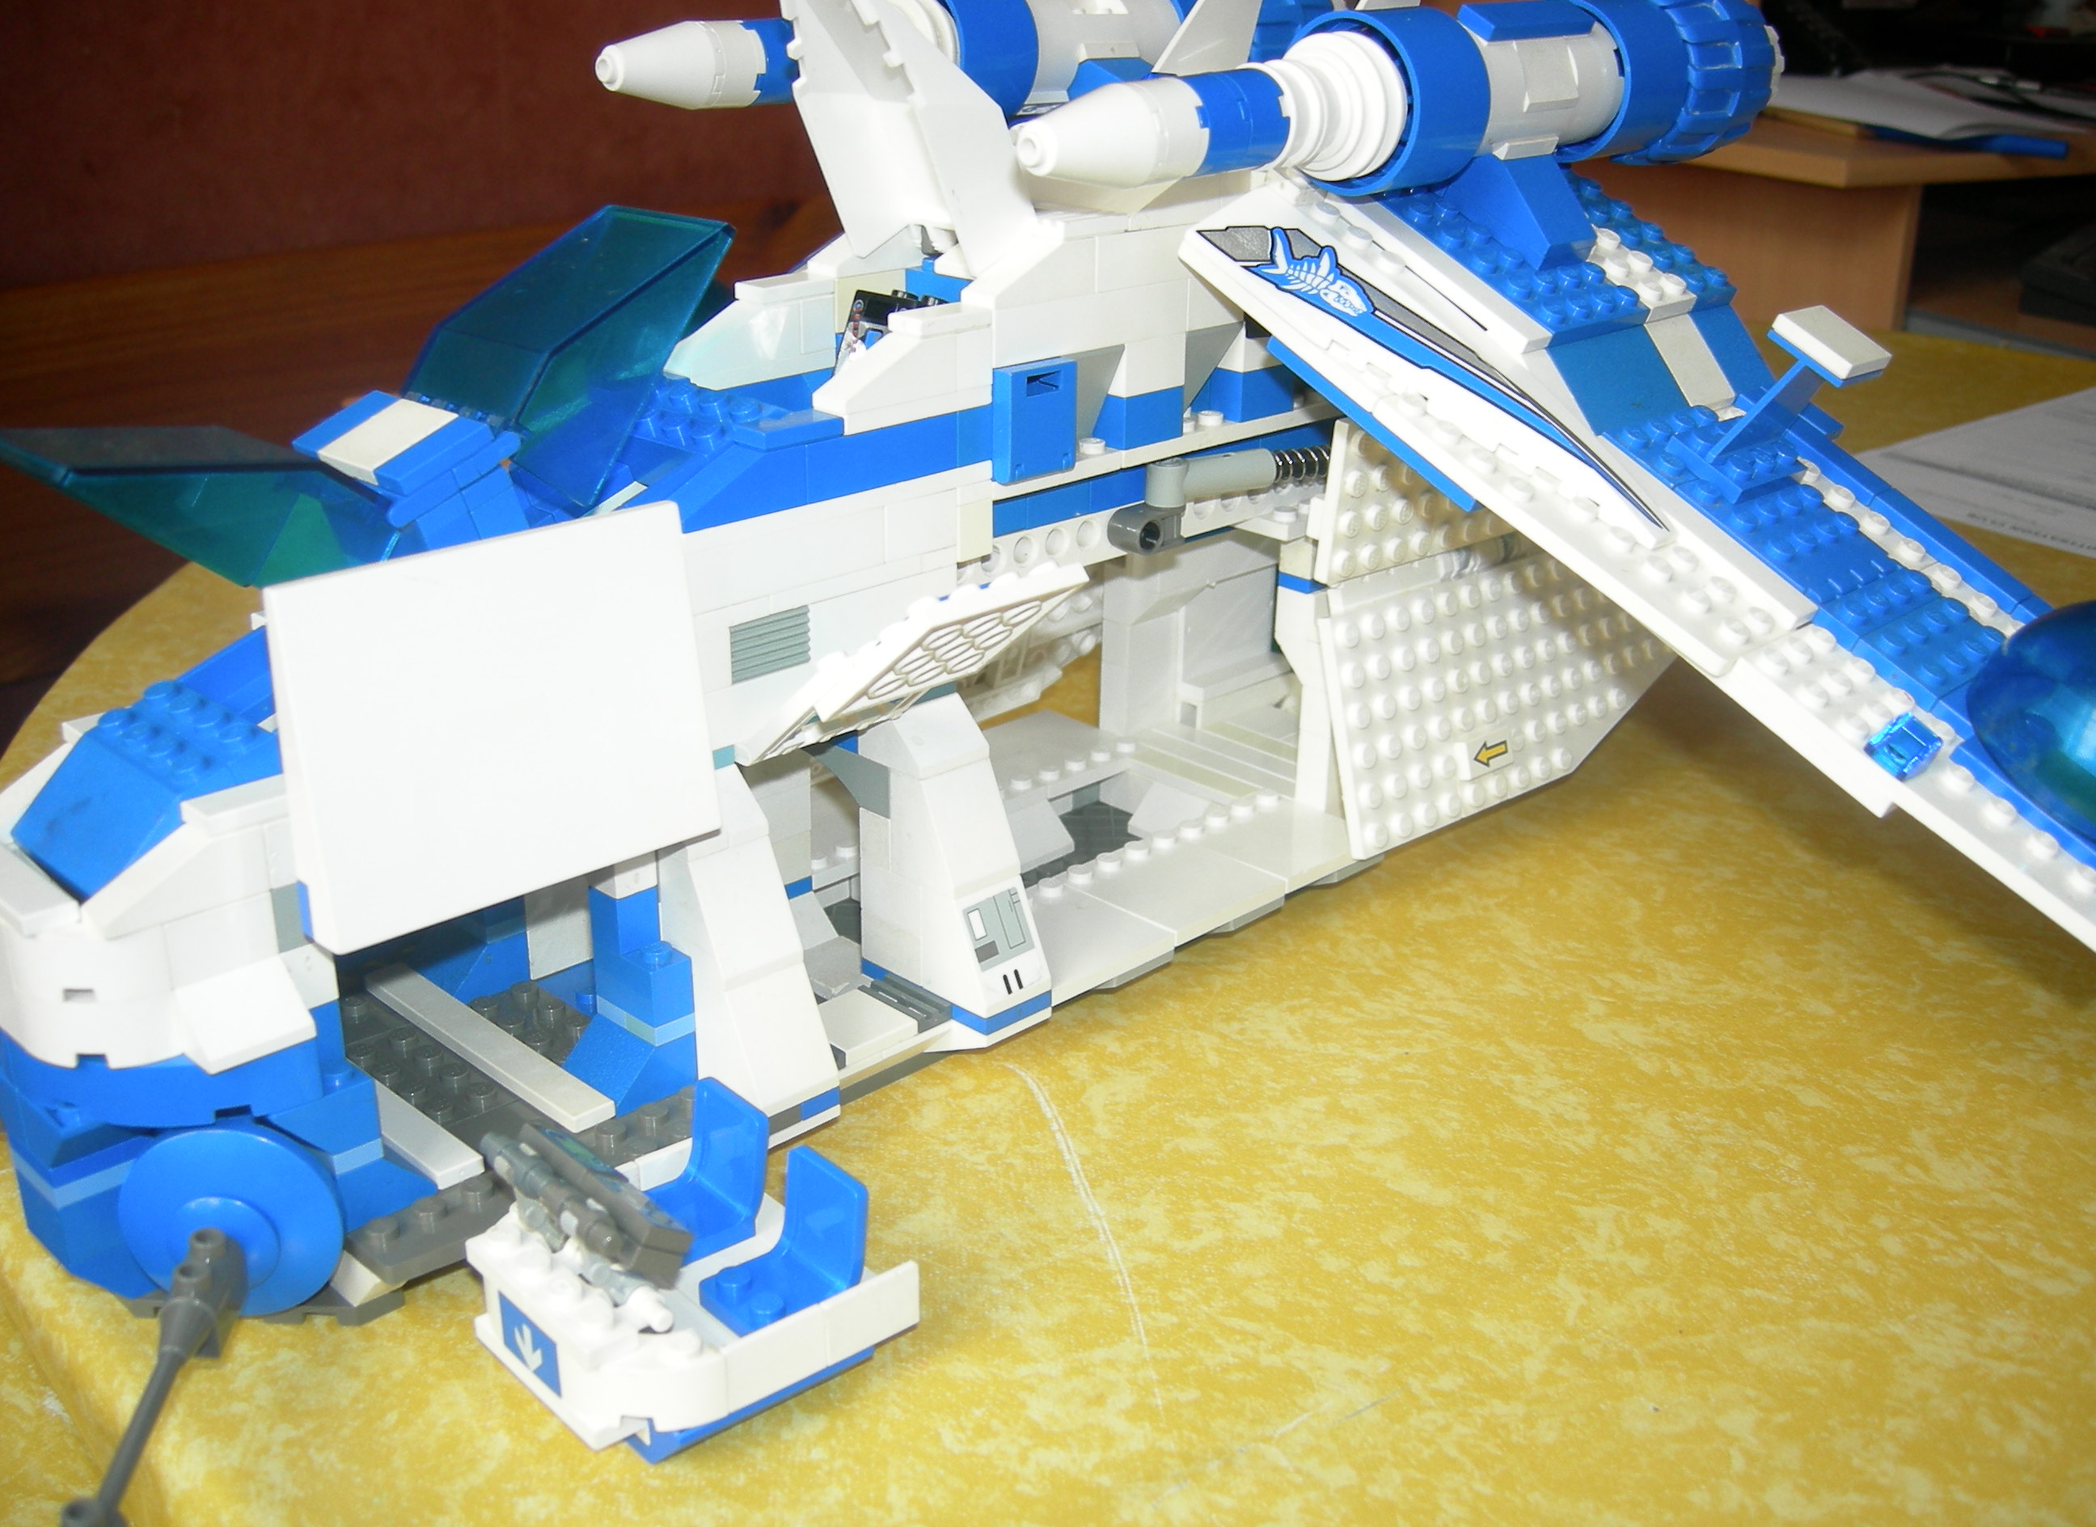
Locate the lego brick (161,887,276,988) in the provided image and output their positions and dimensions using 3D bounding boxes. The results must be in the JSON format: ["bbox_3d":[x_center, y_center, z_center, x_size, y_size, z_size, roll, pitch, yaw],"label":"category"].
[{"bbox_3d":[-0.112,0.022,0.292,0.009,0.010,0.016,20,29,41],"label":"lego brick"}]

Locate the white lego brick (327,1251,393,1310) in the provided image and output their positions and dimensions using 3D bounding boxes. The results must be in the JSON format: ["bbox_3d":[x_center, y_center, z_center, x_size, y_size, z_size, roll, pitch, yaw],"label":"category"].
[{"bbox_3d":[-0.100,0.074,0.320,0.010,0.006,0.009,20,28,40],"label":"white lego brick"}]

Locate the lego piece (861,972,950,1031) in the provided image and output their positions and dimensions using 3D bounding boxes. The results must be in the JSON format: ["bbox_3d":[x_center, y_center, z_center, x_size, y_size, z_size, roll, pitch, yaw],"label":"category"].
[{"bbox_3d":[-0.025,0.041,0.376,0.016,0.003,0.008,21,29,41],"label":"lego piece"}]

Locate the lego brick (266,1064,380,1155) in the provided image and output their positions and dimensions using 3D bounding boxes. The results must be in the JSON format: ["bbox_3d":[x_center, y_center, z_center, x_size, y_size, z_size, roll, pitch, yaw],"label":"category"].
[{"bbox_3d":[-0.106,0.050,0.311,0.012,0.010,0.016,20,28,40],"label":"lego brick"}]

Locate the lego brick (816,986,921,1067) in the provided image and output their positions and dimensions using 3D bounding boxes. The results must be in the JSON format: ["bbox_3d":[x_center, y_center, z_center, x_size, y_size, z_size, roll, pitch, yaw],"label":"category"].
[{"bbox_3d":[-0.033,0.044,0.368,0.016,0.003,0.016,21,29,41],"label":"lego brick"}]

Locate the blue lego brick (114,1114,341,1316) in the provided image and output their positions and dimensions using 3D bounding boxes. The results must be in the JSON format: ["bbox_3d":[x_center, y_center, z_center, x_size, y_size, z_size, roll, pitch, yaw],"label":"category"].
[{"bbox_3d":[-0.118,0.068,0.314,0.032,0.032,0.007,0,22,-2],"label":"blue lego brick"}]

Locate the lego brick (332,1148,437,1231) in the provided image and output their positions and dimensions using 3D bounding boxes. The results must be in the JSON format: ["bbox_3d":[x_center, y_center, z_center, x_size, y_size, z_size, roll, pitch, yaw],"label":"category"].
[{"bbox_3d":[-0.099,0.058,0.314,0.015,0.010,0.016,20,29,41],"label":"lego brick"}]

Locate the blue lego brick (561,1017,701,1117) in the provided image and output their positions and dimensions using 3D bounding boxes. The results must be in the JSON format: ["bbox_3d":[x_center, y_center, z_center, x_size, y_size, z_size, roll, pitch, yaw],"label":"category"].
[{"bbox_3d":[-0.068,0.048,0.355,0.016,0.010,0.016,20,28,40],"label":"blue lego brick"}]

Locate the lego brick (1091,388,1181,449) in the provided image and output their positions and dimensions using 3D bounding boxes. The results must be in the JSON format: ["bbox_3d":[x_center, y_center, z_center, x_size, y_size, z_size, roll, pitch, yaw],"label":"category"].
[{"bbox_3d":[0.016,-0.064,0.397,0.010,0.010,0.016,21,29,41],"label":"lego brick"}]

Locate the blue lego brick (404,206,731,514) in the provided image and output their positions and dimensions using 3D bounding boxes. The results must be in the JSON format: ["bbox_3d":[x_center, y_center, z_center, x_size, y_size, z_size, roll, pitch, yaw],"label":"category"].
[{"bbox_3d":[-0.073,-0.066,0.326,0.032,0.049,0.018,20,-10,40],"label":"blue lego brick"}]

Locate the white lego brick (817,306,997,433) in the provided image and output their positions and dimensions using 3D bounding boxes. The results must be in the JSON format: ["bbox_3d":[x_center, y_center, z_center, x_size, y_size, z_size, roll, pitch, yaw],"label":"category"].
[{"bbox_3d":[-0.023,-0.064,0.353,0.008,0.016,0.032,21,29,41],"label":"white lego brick"}]

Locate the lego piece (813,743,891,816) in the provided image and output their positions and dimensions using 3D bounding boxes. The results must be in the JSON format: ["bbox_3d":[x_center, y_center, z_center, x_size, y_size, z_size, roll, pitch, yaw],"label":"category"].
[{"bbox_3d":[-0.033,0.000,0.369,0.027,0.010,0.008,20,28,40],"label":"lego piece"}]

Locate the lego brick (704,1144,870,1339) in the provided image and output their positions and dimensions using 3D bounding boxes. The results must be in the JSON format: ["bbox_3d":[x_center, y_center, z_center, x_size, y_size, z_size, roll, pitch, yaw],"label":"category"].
[{"bbox_3d":[-0.038,0.068,0.309,0.019,0.019,0.016,-16,25,-38],"label":"lego brick"}]

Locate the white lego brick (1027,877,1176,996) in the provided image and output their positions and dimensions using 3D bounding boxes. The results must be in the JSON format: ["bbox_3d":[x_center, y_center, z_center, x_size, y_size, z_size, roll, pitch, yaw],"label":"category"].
[{"bbox_3d":[0.001,0.032,0.401,0.032,0.005,0.032,20,29,41],"label":"white lego brick"}]

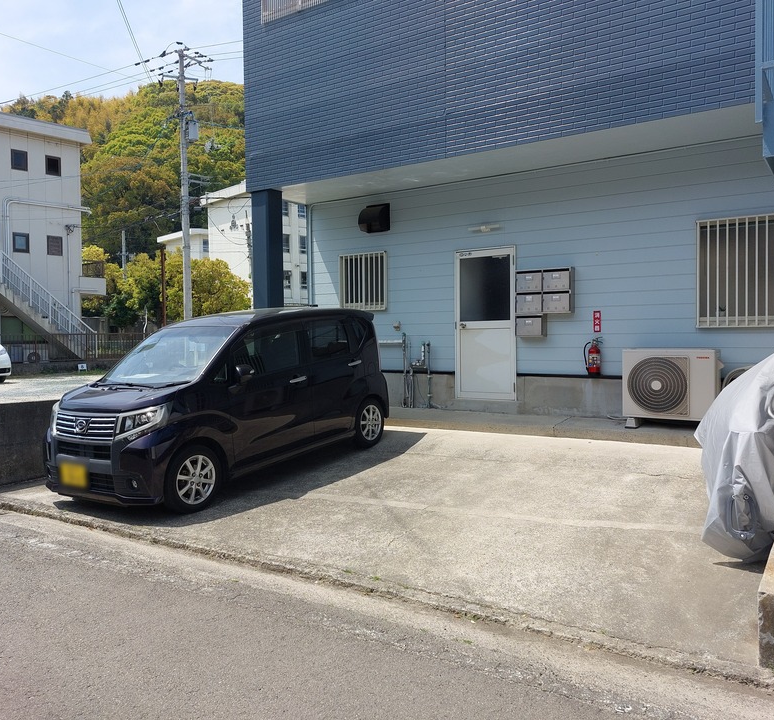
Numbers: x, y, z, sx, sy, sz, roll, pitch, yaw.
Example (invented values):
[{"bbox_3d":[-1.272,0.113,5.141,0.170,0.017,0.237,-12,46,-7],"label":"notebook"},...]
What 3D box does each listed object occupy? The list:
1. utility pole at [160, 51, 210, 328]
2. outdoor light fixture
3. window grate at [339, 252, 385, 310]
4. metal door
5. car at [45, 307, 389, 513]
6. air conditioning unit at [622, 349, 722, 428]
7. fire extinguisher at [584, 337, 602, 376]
[{"bbox_3d":[-8.326,-6.293,27.896,2.100,13.500,1.300,-1,1,-17],"label":"utility pole"},{"bbox_3d":[1.244,-1.646,8.377,0.442,0.064,0.090,1,1,34],"label":"outdoor light fixture"},{"bbox_3d":[-0.337,-1.109,9.479,0.767,0.782,0.100,1,1,34],"label":"window grate"},{"bbox_3d":[1.264,-0.450,8.496,0.840,1.912,0.080,1,1,34],"label":"metal door"},{"bbox_3d":[-1.510,0.293,6.581,1.475,1.630,3.395,0,6,34],"label":"car"},{"bbox_3d":[2.819,0.294,6.607,0.841,0.784,0.330,1,1,34],"label":"air conditioning unit"},{"bbox_3d":[2.353,-0.038,7.591,0.200,0.450,0.150,1,1,34],"label":"fire extinguisher"}]

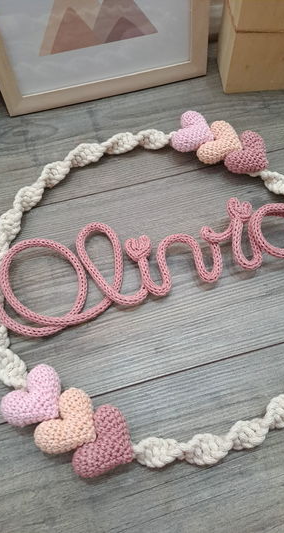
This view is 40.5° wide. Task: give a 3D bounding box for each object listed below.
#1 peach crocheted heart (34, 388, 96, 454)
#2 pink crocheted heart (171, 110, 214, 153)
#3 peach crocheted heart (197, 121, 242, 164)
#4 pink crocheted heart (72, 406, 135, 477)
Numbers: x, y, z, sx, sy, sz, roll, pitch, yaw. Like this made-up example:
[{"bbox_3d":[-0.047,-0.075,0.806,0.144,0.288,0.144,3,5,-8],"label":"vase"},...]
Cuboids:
[{"bbox_3d":[-0.049,0.116,0.277,0.043,0.024,0.049,32,68,16],"label":"peach crocheted heart"},{"bbox_3d":[0.057,-0.139,0.406,0.043,0.024,0.049,22,65,12],"label":"pink crocheted heart"},{"bbox_3d":[0.085,-0.126,0.399,0.043,0.024,0.049,23,65,13],"label":"peach crocheted heart"},{"bbox_3d":[-0.022,0.127,0.270,0.043,0.024,0.049,24,66,13],"label":"pink crocheted heart"}]

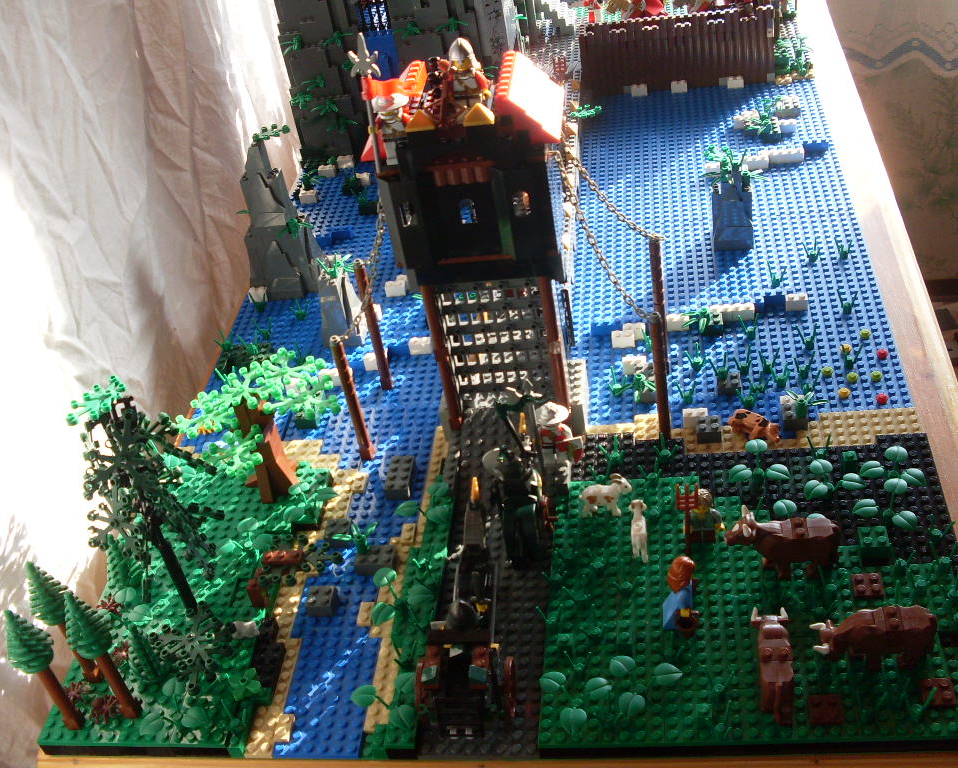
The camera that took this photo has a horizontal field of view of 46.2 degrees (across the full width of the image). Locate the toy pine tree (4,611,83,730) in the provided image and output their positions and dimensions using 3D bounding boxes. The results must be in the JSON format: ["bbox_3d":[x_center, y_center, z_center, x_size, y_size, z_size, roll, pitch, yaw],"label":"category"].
[{"bbox_3d":[-0.233,0.153,0.600,0.027,0.096,0.027,-3,39,10],"label":"toy pine tree"}]

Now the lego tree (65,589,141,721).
[{"bbox_3d":[-0.203,0.148,0.605,0.024,0.098,0.024,-3,38,10],"label":"lego tree"}]

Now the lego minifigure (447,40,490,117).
[{"bbox_3d":[-0.005,-0.169,0.634,0.025,0.043,0.015,-3,39,10],"label":"lego minifigure"}]

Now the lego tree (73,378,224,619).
[{"bbox_3d":[-0.177,0.076,0.632,0.062,0.166,0.058,-3,38,10],"label":"lego tree"}]

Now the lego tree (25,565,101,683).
[{"bbox_3d":[-0.233,0.135,0.631,0.024,0.098,0.024,-3,38,10],"label":"lego tree"}]

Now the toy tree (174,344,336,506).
[{"bbox_3d":[-0.137,0.031,0.739,0.110,0.084,0.100,-3,39,10],"label":"toy tree"}]

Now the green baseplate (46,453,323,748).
[{"bbox_3d":[-0.174,0.133,0.708,0.128,0.015,0.223,-3,38,10],"label":"green baseplate"}]

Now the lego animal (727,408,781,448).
[{"bbox_3d":[0.179,0.028,0.727,0.033,0.019,0.015,21,47,35],"label":"lego animal"}]

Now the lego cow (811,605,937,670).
[{"bbox_3d":[0.200,0.129,0.574,0.063,0.033,0.018,-3,39,10],"label":"lego cow"}]

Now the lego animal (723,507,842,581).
[{"bbox_3d":[0.168,0.087,0.623,0.062,0.042,0.020,-3,38,10],"label":"lego animal"}]

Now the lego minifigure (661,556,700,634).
[{"bbox_3d":[0.108,0.114,0.606,0.019,0.045,0.027,-3,39,10],"label":"lego minifigure"}]

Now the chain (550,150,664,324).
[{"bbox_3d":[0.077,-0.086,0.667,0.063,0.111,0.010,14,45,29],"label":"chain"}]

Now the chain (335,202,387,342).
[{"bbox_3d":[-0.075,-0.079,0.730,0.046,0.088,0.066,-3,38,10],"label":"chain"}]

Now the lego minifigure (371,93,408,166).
[{"bbox_3d":[-0.049,-0.145,0.642,0.025,0.042,0.016,-3,39,10],"label":"lego minifigure"}]

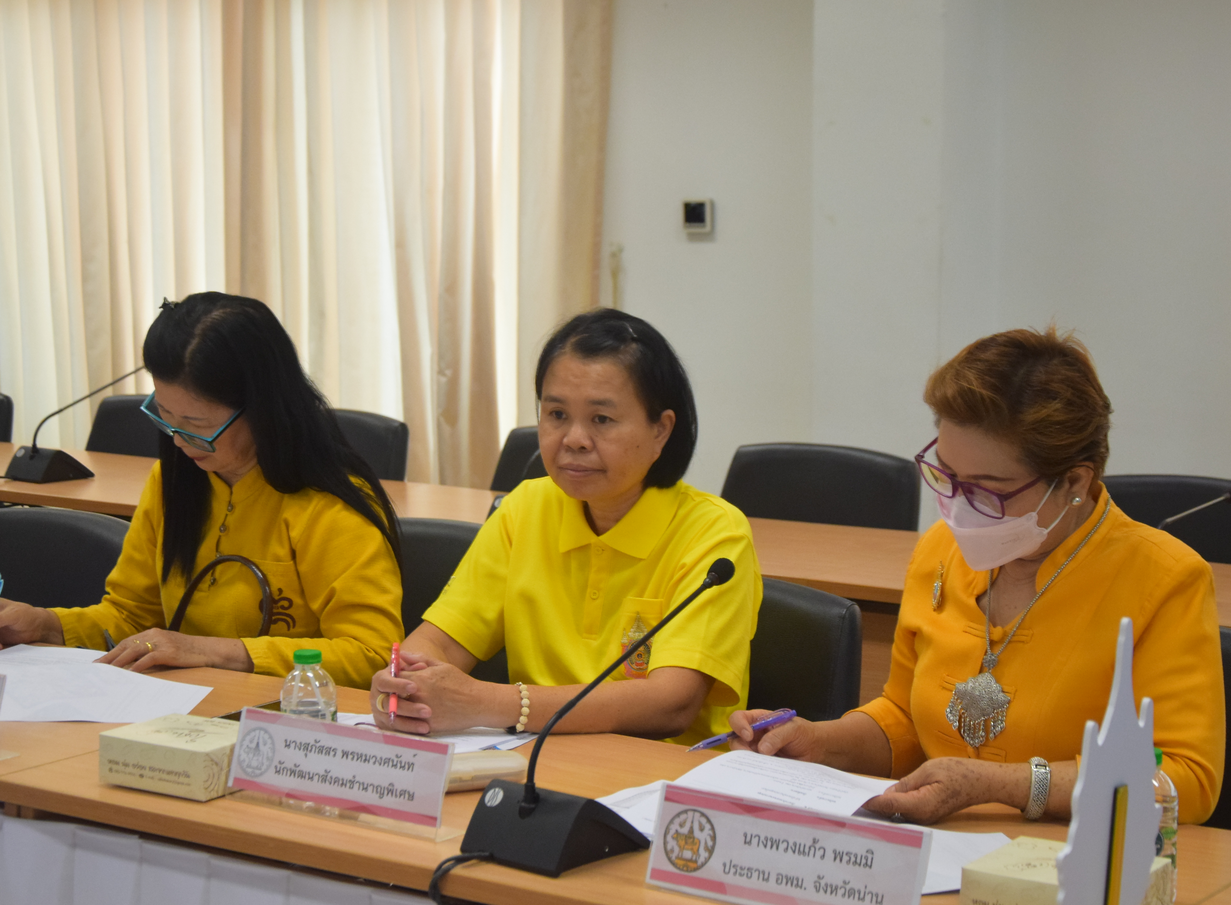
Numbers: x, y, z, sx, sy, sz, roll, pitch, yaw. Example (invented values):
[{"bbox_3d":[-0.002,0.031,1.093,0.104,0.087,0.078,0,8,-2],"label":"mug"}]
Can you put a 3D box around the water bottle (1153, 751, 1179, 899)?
[{"bbox_3d":[0.501,0.353,2.390,0.063,0.152,0.063,5,8,34],"label":"water bottle"}]

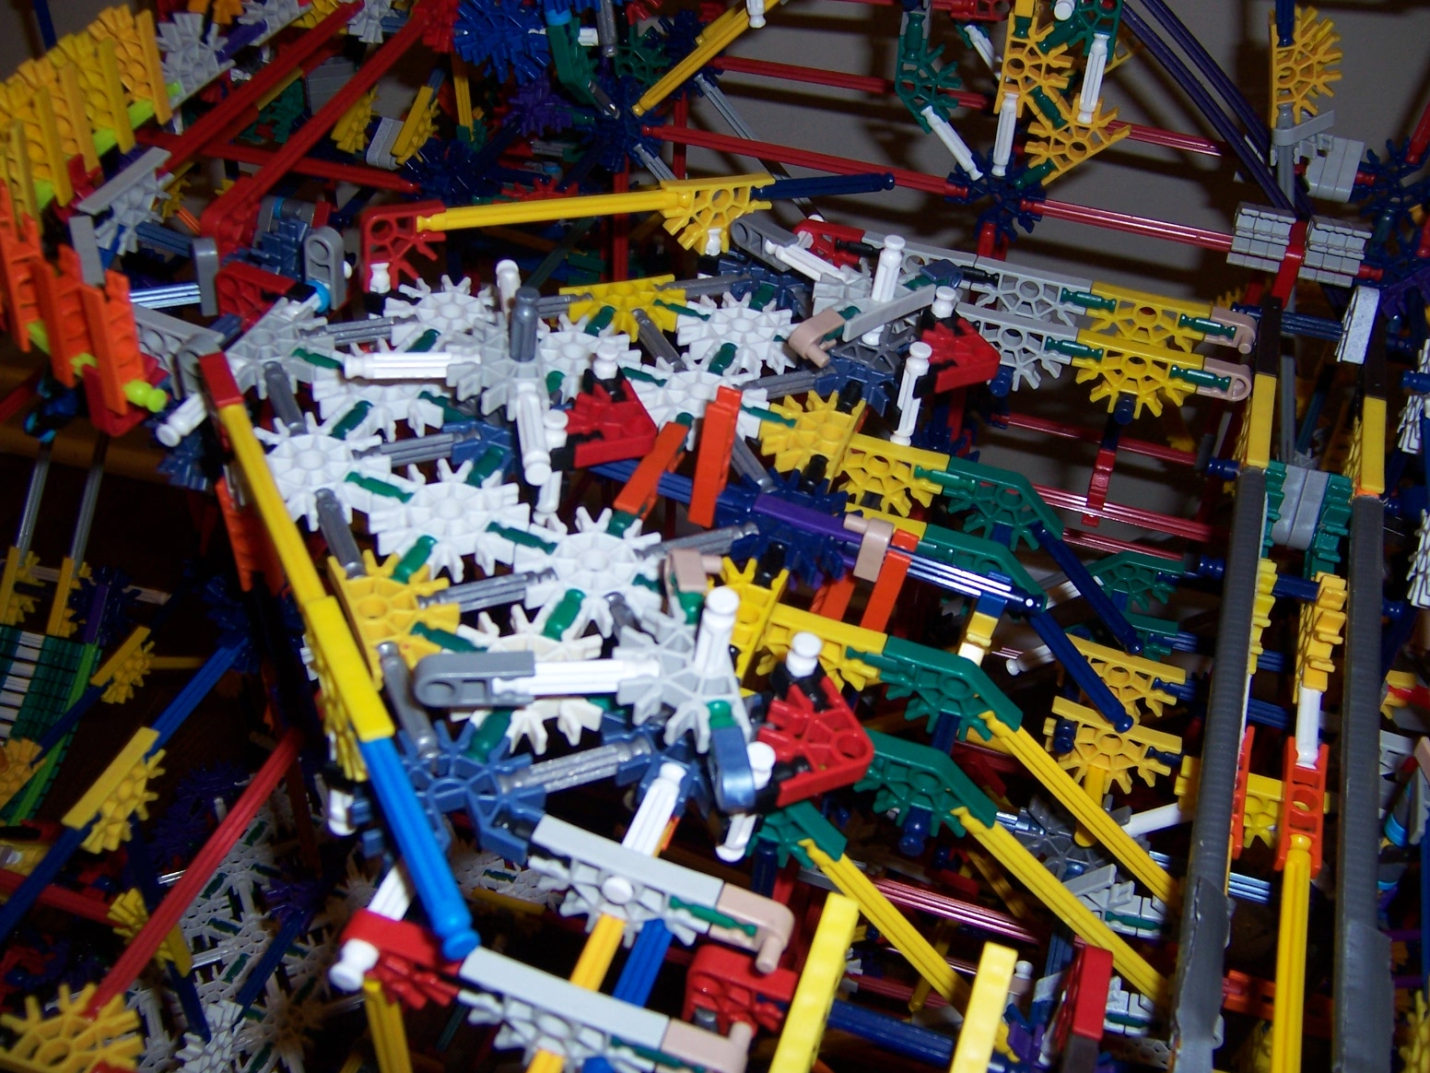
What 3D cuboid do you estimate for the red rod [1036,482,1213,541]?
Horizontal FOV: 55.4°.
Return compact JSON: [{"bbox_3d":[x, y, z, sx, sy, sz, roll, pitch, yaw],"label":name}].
[{"bbox_3d":[0.149,-0.007,0.487,0.122,0.006,0.006,14,37,16],"label":"red rod"}]

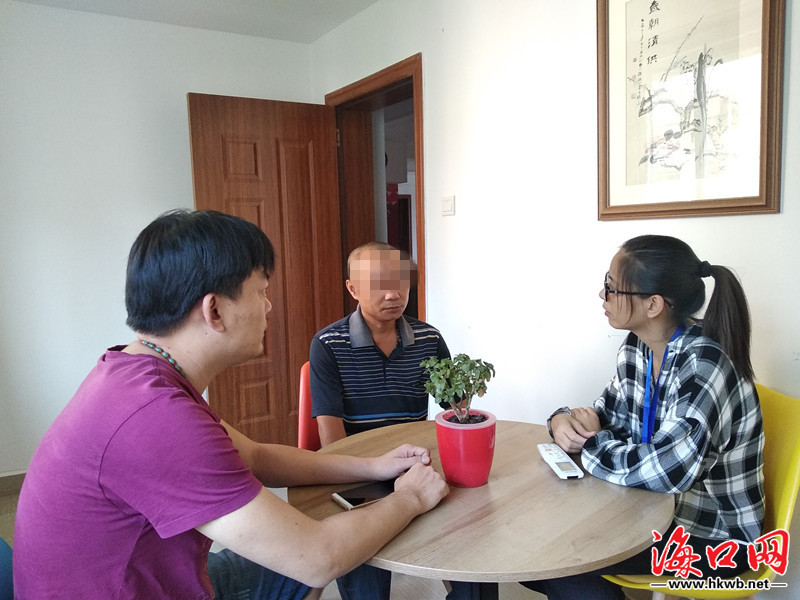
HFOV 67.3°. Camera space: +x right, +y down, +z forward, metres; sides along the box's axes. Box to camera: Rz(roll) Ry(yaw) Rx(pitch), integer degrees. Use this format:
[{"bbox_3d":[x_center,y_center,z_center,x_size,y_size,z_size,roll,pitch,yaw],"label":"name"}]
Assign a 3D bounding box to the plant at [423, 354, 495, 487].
[{"bbox_3d":[0.121,0.248,1.259,0.160,0.270,0.150,-1,6,0],"label":"plant"}]

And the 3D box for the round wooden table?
[{"bbox_3d":[0.171,0.749,1.351,0.800,0.744,0.800,-1,6,0],"label":"round wooden table"}]

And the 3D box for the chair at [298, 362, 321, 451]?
[{"bbox_3d":[-0.093,0.656,1.950,0.480,0.820,0.530,-3,6,-14],"label":"chair"}]

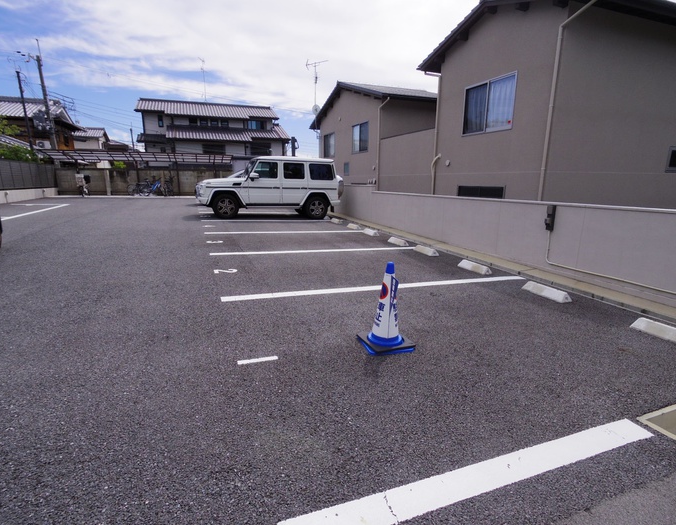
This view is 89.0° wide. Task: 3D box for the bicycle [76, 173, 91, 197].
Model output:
[{"bbox_3d":[-11.857,-3.646,16.152,0.580,1.100,1.750,-4,14,-20],"label":"bicycle"}]

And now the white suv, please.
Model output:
[{"bbox_3d":[-2.223,-2.525,11.524,4.660,1.950,1.860,-3,14,-20],"label":"white suv"}]

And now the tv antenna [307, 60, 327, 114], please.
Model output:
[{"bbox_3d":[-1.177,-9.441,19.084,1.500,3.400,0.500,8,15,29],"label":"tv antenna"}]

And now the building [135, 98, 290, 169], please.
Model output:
[{"bbox_3d":[-12.450,-12.222,35.351,13.580,7.471,9.000,-4,14,-20],"label":"building"}]

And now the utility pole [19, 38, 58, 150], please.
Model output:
[{"bbox_3d":[-20.603,-9.877,24.108,1.400,10.282,0.700,-4,14,-20],"label":"utility pole"}]

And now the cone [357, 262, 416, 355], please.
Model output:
[{"bbox_3d":[0.403,0.341,2.724,0.370,0.700,0.370,-3,14,-19],"label":"cone"}]

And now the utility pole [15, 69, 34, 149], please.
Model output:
[{"bbox_3d":[-19.117,-7.773,21.377,0.450,7.462,0.450,-4,14,-20],"label":"utility pole"}]

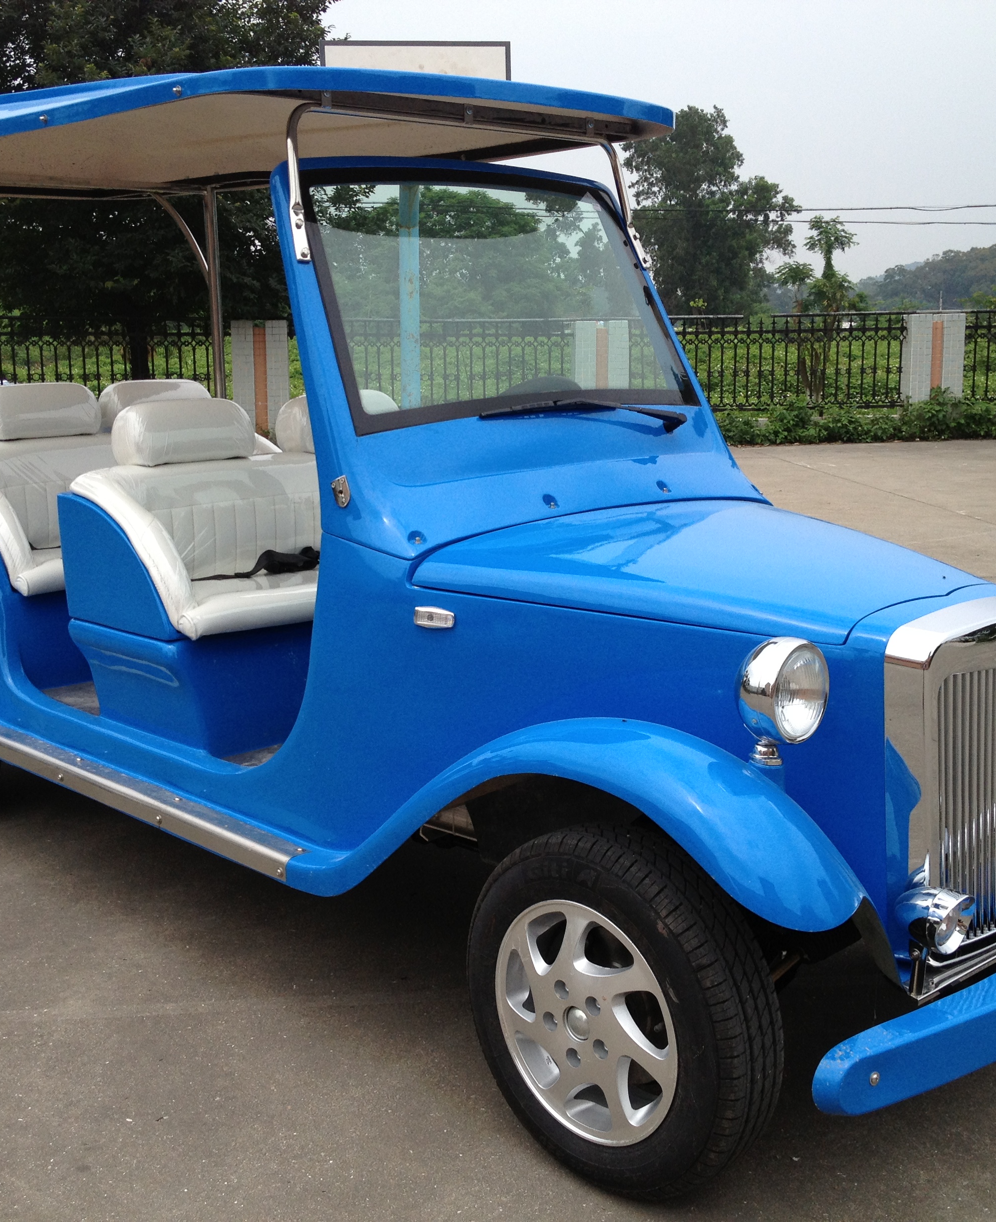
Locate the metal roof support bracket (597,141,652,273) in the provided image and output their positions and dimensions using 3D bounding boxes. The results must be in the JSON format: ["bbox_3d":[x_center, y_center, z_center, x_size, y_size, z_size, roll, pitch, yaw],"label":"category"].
[{"bbox_3d":[0.289,-0.910,3.693,0.088,0.292,0.088,-10,14,-41],"label":"metal roof support bracket"}]

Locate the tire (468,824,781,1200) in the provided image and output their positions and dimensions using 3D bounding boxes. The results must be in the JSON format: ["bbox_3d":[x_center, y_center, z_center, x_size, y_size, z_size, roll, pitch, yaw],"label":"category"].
[{"bbox_3d":[0.195,0.650,2.696,0.171,0.586,0.586,-11,15,-43],"label":"tire"}]

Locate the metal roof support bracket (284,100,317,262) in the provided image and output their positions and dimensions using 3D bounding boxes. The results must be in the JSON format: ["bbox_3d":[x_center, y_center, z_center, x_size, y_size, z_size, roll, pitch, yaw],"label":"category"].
[{"bbox_3d":[-0.379,-0.814,3.165,0.049,0.315,0.046,-8,2,-42],"label":"metal roof support bracket"}]

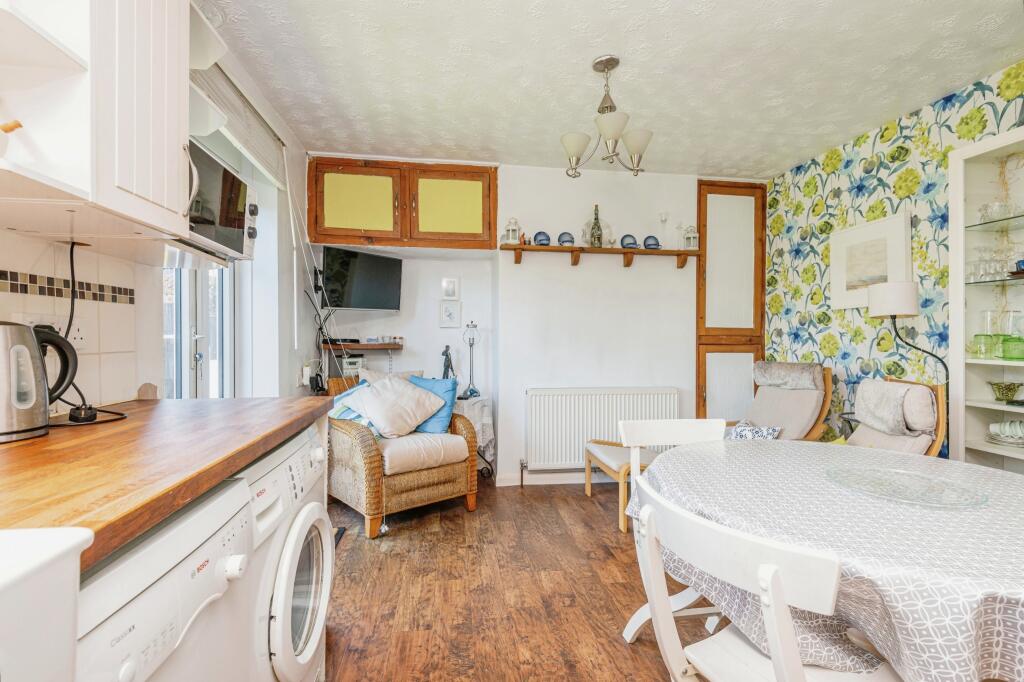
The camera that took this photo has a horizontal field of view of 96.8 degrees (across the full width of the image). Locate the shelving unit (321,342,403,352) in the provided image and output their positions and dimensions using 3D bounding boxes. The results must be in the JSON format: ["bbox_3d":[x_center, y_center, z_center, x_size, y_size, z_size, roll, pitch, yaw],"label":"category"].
[{"bbox_3d":[-1.170,0.049,3.632,0.610,0.045,0.200,0,0,-8],"label":"shelving unit"}]

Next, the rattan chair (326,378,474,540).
[{"bbox_3d":[-0.774,0.682,3.042,0.730,0.830,0.820,0,0,-39],"label":"rattan chair"}]

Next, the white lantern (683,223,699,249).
[{"bbox_3d":[1.417,-0.810,3.610,0.090,0.205,0.085,0,0,-9],"label":"white lantern"}]

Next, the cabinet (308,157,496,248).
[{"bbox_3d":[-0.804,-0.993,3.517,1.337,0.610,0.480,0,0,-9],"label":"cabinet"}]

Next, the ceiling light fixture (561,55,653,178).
[{"bbox_3d":[0.470,-1.046,2.100,0.455,0.520,0.425,0,0,-8],"label":"ceiling light fixture"}]

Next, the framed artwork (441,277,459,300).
[{"bbox_3d":[-0.529,-0.440,3.852,0.145,0.195,0.020,0,0,-9],"label":"framed artwork"}]

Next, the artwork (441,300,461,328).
[{"bbox_3d":[-0.520,-0.222,3.855,0.170,0.225,0.020,0,0,-9],"label":"artwork"}]

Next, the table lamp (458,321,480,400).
[{"bbox_3d":[-0.323,0.147,3.624,0.155,0.622,0.155,0,0,-8],"label":"table lamp"}]

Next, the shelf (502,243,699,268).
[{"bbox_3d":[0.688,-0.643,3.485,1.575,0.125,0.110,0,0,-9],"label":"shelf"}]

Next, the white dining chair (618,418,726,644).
[{"bbox_3d":[0.659,0.695,1.540,0.445,0.785,0.500,0,0,-12],"label":"white dining chair"}]

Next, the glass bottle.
[{"bbox_3d":[0.632,-0.867,3.428,0.082,0.316,0.082,0,0,-8],"label":"glass bottle"}]

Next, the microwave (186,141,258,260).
[{"bbox_3d":[-1.038,-0.411,1.378,0.340,0.260,0.445,0,0,-9],"label":"microwave"}]

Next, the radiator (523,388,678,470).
[{"bbox_3d":[0.692,0.652,3.462,1.190,0.600,0.095,0,0,-8],"label":"radiator"}]

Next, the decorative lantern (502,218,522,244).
[{"bbox_3d":[0.011,-0.803,3.341,0.112,0.200,0.108,0,0,-8],"label":"decorative lantern"}]

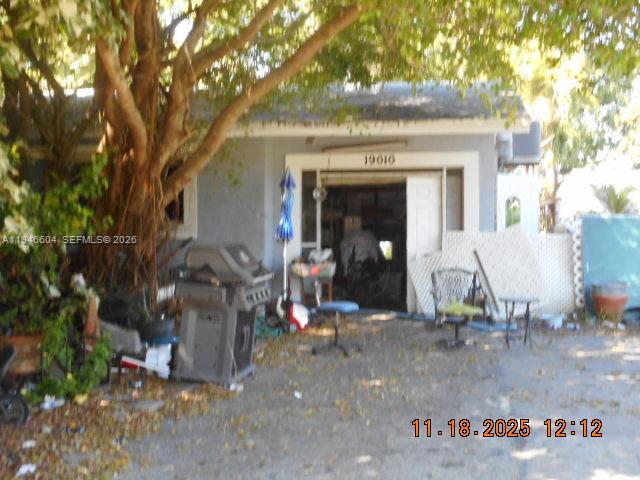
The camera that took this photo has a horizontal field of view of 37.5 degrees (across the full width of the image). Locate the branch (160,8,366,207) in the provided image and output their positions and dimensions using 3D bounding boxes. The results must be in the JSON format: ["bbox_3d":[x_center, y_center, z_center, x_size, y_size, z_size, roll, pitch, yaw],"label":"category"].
[{"bbox_3d":[-0.575,-1.390,9.600,2.100,2.080,1.000,0,1,0],"label":"branch"}]

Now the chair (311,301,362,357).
[{"bbox_3d":[0.183,0.942,10.150,0.550,0.540,0.560,-1,2,-30],"label":"chair"}]

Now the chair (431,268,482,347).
[{"bbox_3d":[1.555,0.760,10.700,0.580,0.880,0.620,0,1,-9],"label":"chair"}]

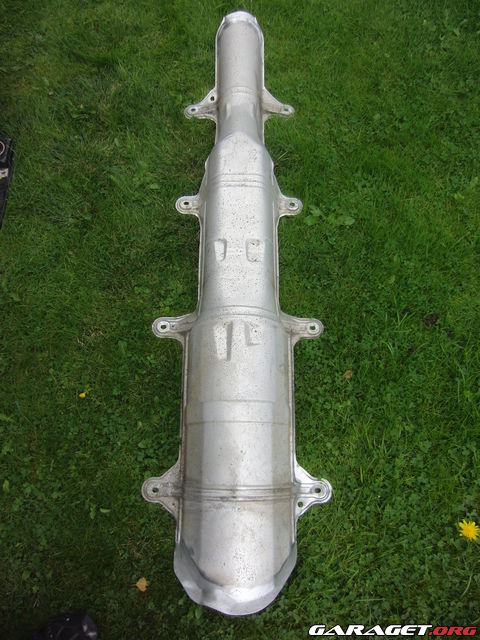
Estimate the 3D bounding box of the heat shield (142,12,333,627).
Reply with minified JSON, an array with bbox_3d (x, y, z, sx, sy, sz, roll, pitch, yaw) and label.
[{"bbox_3d":[-0.002,-0.228,1.047,0.360,0.110,1.558,0,67,0],"label":"heat shield"}]

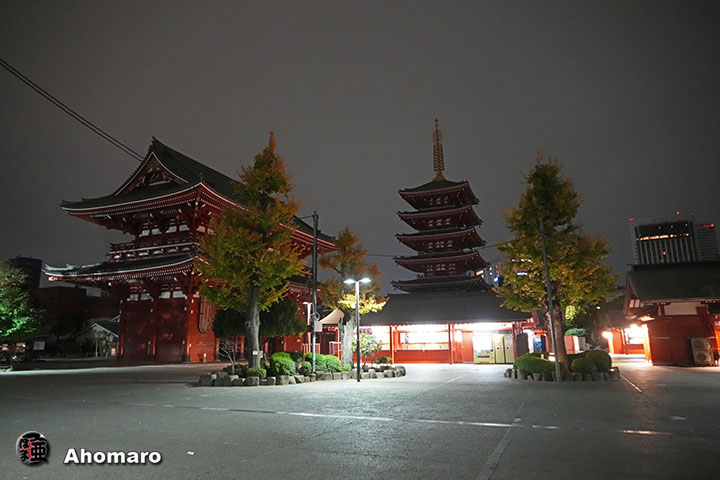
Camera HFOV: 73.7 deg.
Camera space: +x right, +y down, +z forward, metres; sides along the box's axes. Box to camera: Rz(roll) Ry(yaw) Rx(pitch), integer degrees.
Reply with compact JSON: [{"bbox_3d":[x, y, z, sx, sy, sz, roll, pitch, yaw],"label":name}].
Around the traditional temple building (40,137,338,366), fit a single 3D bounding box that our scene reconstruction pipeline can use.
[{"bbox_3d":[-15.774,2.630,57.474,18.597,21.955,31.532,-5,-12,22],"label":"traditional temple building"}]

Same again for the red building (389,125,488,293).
[{"bbox_3d":[18.832,-3.108,110.034,18.803,52.372,18.803,-5,-12,22],"label":"red building"}]

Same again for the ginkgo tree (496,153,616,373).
[{"bbox_3d":[7.975,0.790,19.855,4.565,9.364,4.800,-5,-12,22],"label":"ginkgo tree"}]

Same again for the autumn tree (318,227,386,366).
[{"bbox_3d":[-0.381,2.865,24.715,3.508,7.308,3.300,0,-11,-1],"label":"autumn tree"}]

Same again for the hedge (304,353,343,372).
[{"bbox_3d":[-1.690,5.566,21.665,1.801,0.952,1.300,0,-11,-4],"label":"hedge"}]

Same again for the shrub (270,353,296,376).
[{"bbox_3d":[-3.281,5.346,20.598,1.103,1.009,1.200,1,-11,-9],"label":"shrub"}]

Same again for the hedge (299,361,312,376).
[{"bbox_3d":[-2.393,5.619,21.075,0.611,0.637,0.600,1,-11,-6],"label":"hedge"}]

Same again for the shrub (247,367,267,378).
[{"bbox_3d":[-4.262,5.461,19.771,0.806,0.485,0.800,2,-12,-12],"label":"shrub"}]

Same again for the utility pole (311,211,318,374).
[{"bbox_3d":[-2.043,2.286,21.575,0.300,7.459,0.300,0,-11,-5],"label":"utility pole"}]

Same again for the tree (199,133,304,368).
[{"bbox_3d":[-4.961,0.356,22.215,4.778,11.471,4.700,2,-12,-12],"label":"tree"}]

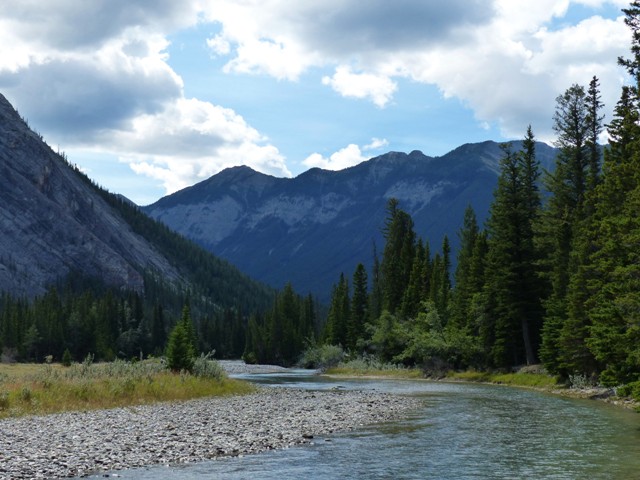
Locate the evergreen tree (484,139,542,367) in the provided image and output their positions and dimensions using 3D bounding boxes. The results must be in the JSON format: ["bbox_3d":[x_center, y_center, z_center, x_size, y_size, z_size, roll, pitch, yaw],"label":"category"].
[{"bbox_3d":[12.232,0.735,64.285,3.850,14.540,3.850,0,-6,0],"label":"evergreen tree"}]

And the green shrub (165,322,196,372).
[{"bbox_3d":[-7.230,5.594,52.704,1.660,2.630,1.660,0,-6,0],"label":"green shrub"}]

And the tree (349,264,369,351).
[{"bbox_3d":[3.780,6.851,99.837,2.060,8.920,2.060,0,-6,0],"label":"tree"}]

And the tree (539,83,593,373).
[{"bbox_3d":[13.373,-0.775,55.395,3.240,15.960,3.240,0,-6,0],"label":"tree"}]

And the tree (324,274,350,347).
[{"bbox_3d":[1.803,7.608,104.784,2.810,8.120,2.810,0,-6,0],"label":"tree"}]

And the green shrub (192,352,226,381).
[{"bbox_3d":[-5.285,6.049,48.633,1.630,1.330,1.630,0,-6,0],"label":"green shrub"}]

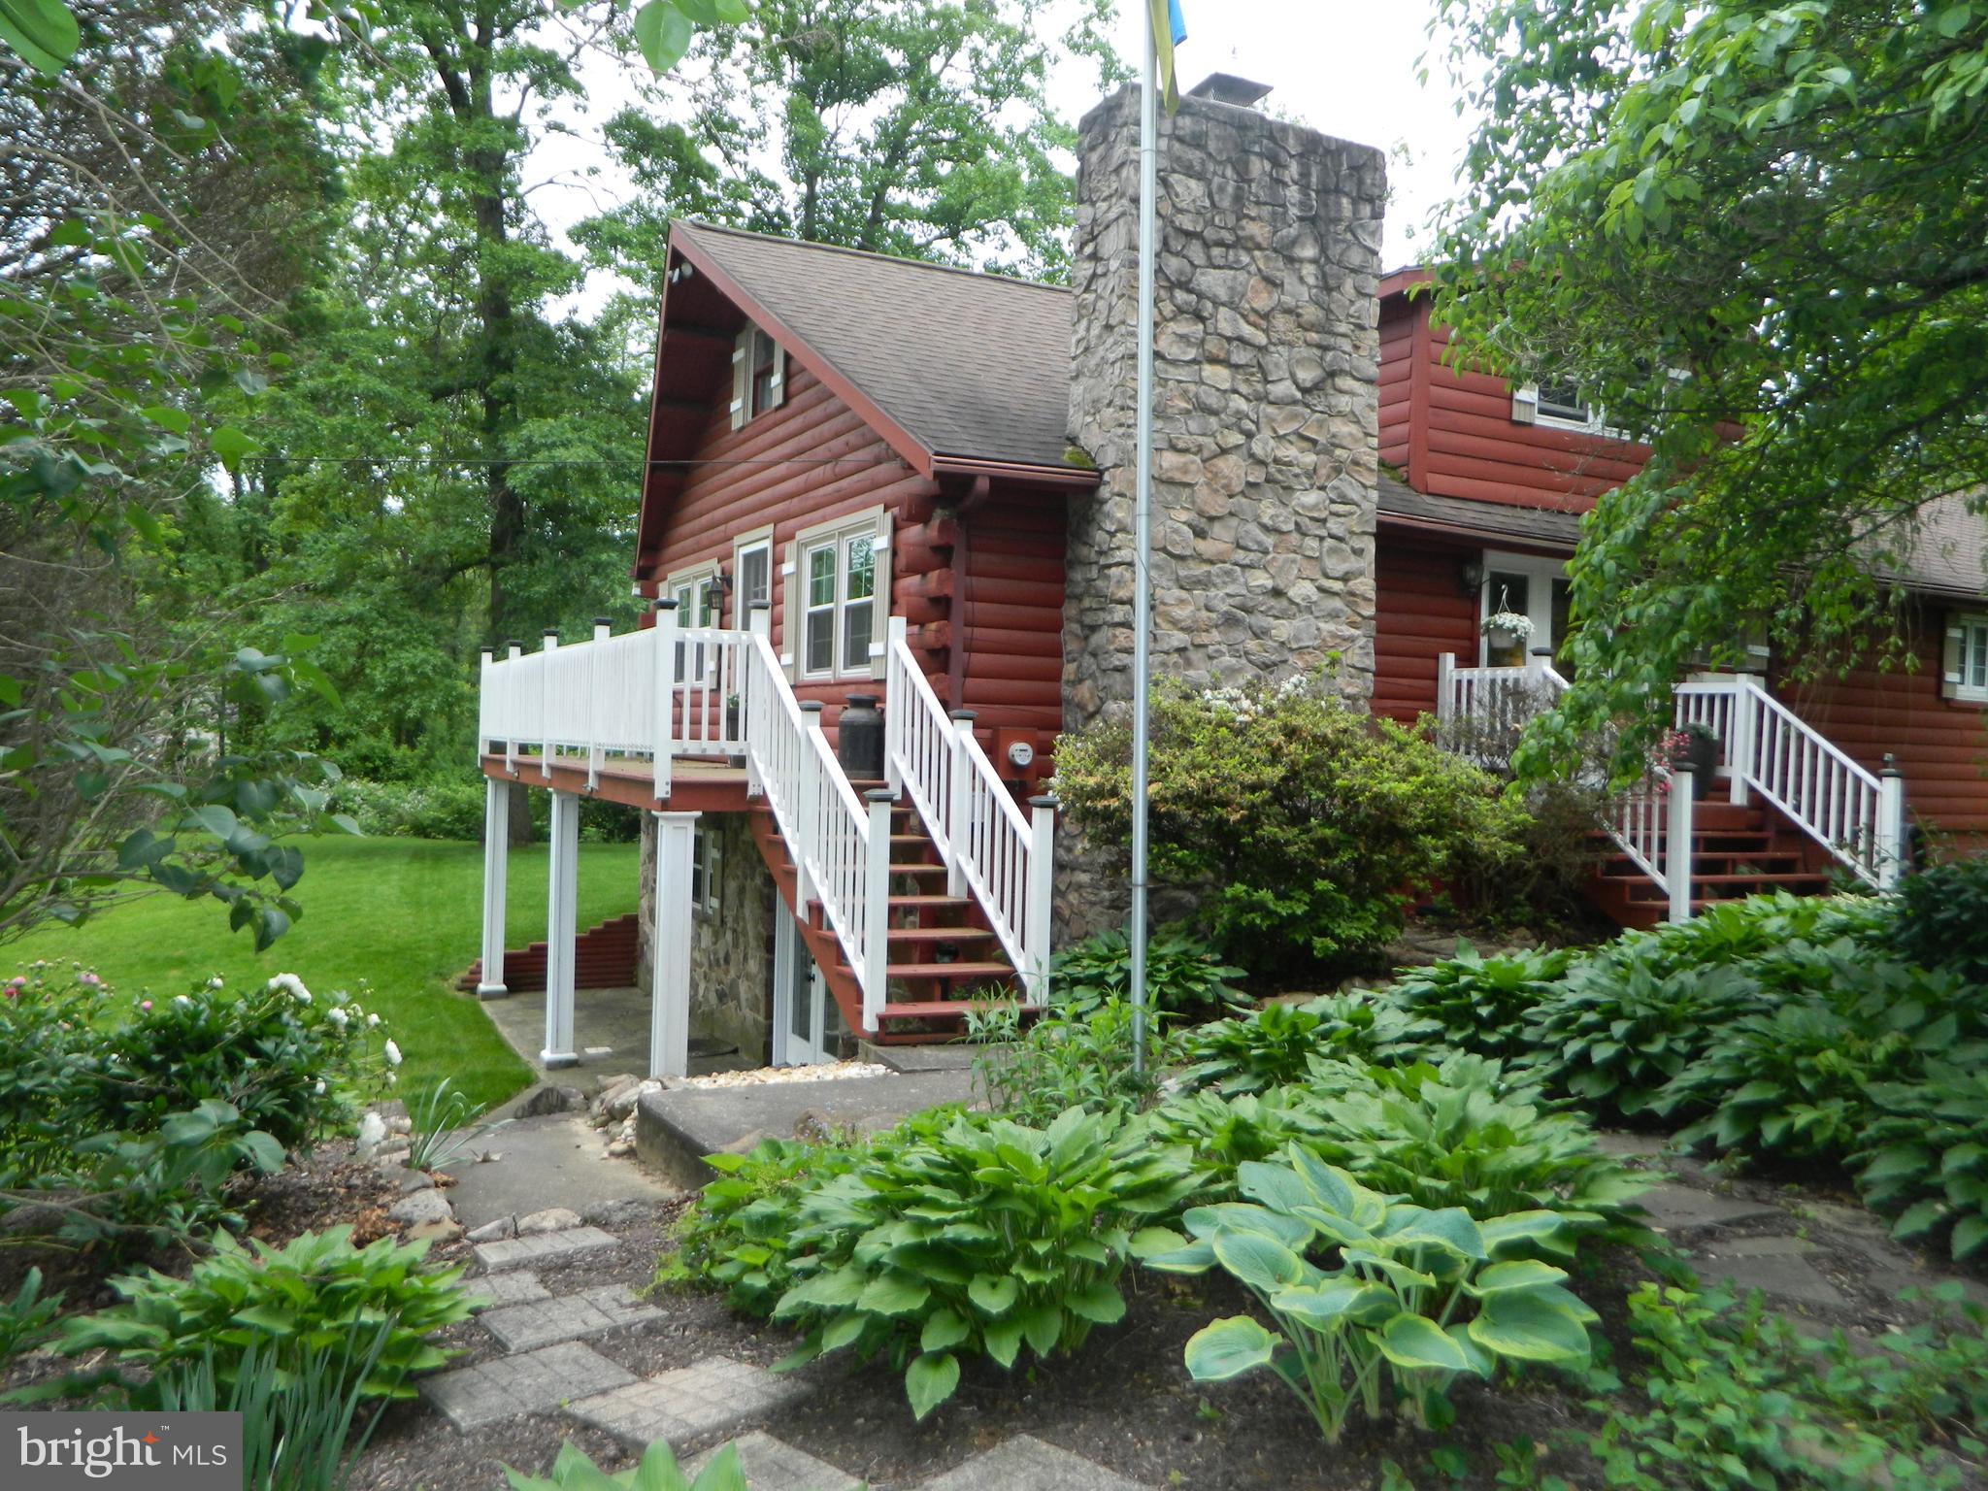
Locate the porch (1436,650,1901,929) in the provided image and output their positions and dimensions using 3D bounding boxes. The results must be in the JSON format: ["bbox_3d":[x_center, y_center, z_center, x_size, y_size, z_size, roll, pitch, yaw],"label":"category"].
[{"bbox_3d":[5.509,0.290,11.764,2.580,2.040,2.400,1,0,-28],"label":"porch"}]

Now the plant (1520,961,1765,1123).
[{"bbox_3d":[2.778,1.190,6.150,1.050,0.530,1.000,1,0,24],"label":"plant"}]

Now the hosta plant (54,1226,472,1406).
[{"bbox_3d":[-1.860,1.450,3.740,0.990,0.360,0.860,1,1,-26],"label":"hosta plant"}]

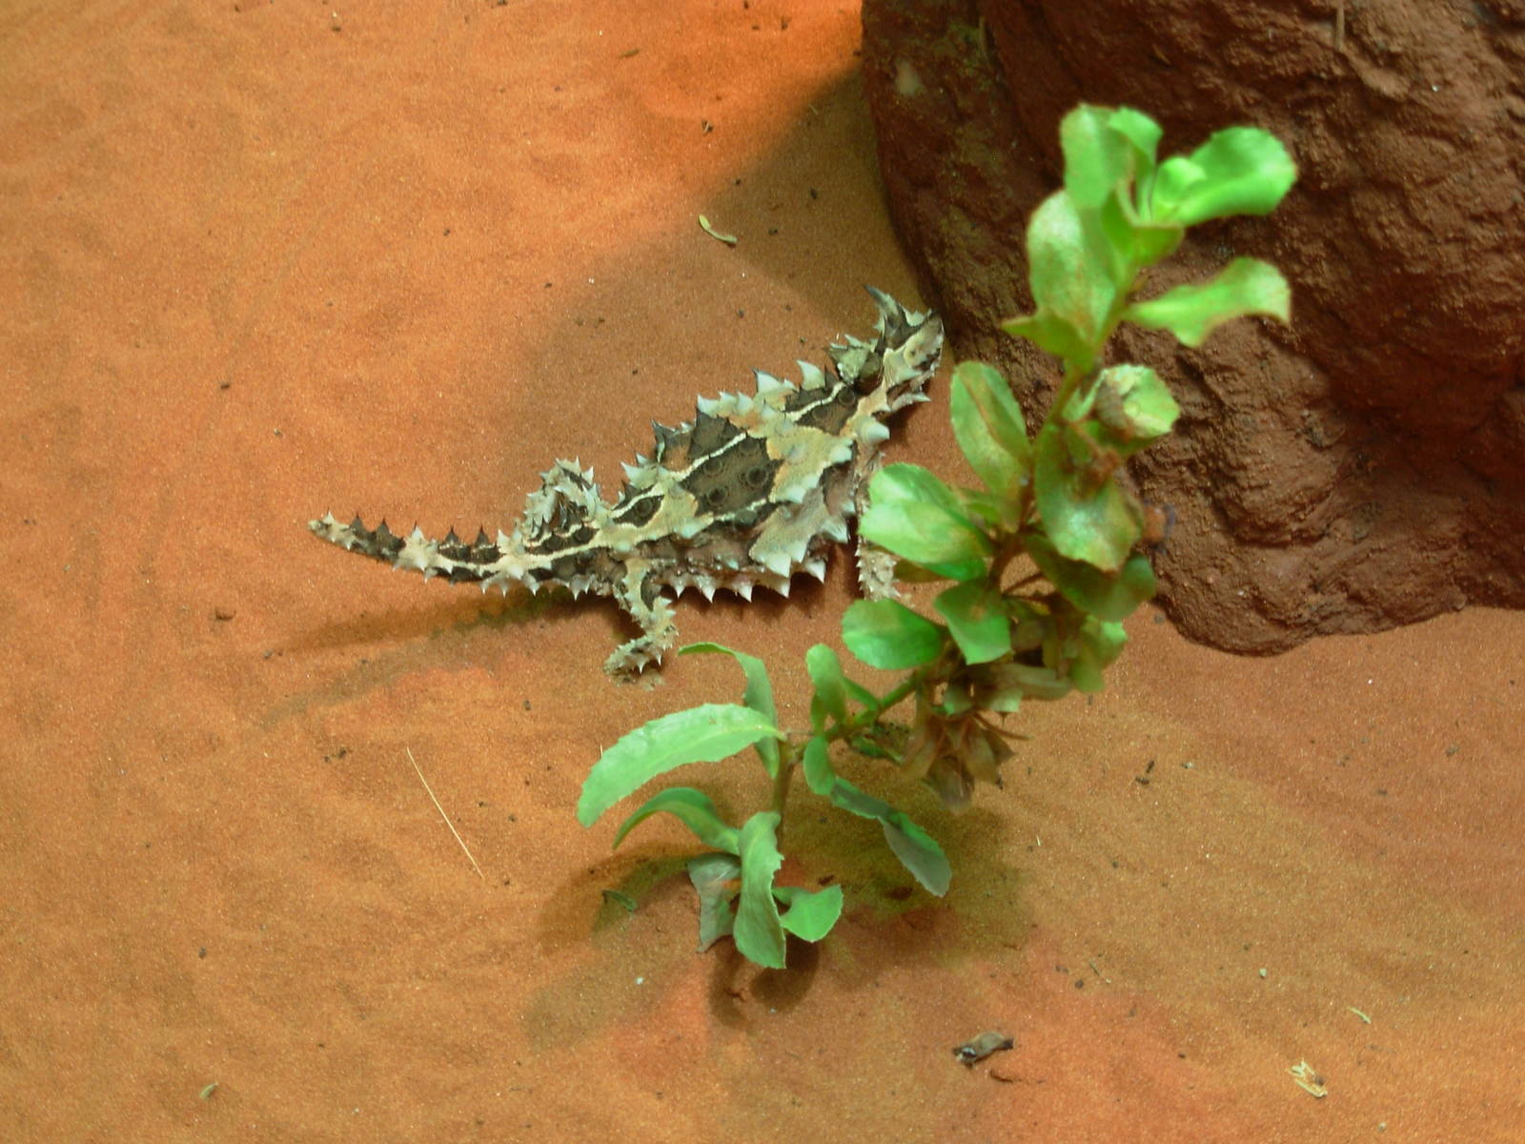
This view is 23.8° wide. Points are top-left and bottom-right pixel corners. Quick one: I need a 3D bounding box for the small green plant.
[{"bbox_3d":[0.030,-0.008,0.746,0.140,0.190,0.105,0,46,0],"label":"small green plant"}]

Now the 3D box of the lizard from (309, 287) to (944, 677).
[{"bbox_3d":[-0.022,-0.016,0.849,0.159,0.053,0.059,-19,49,-17],"label":"lizard"}]

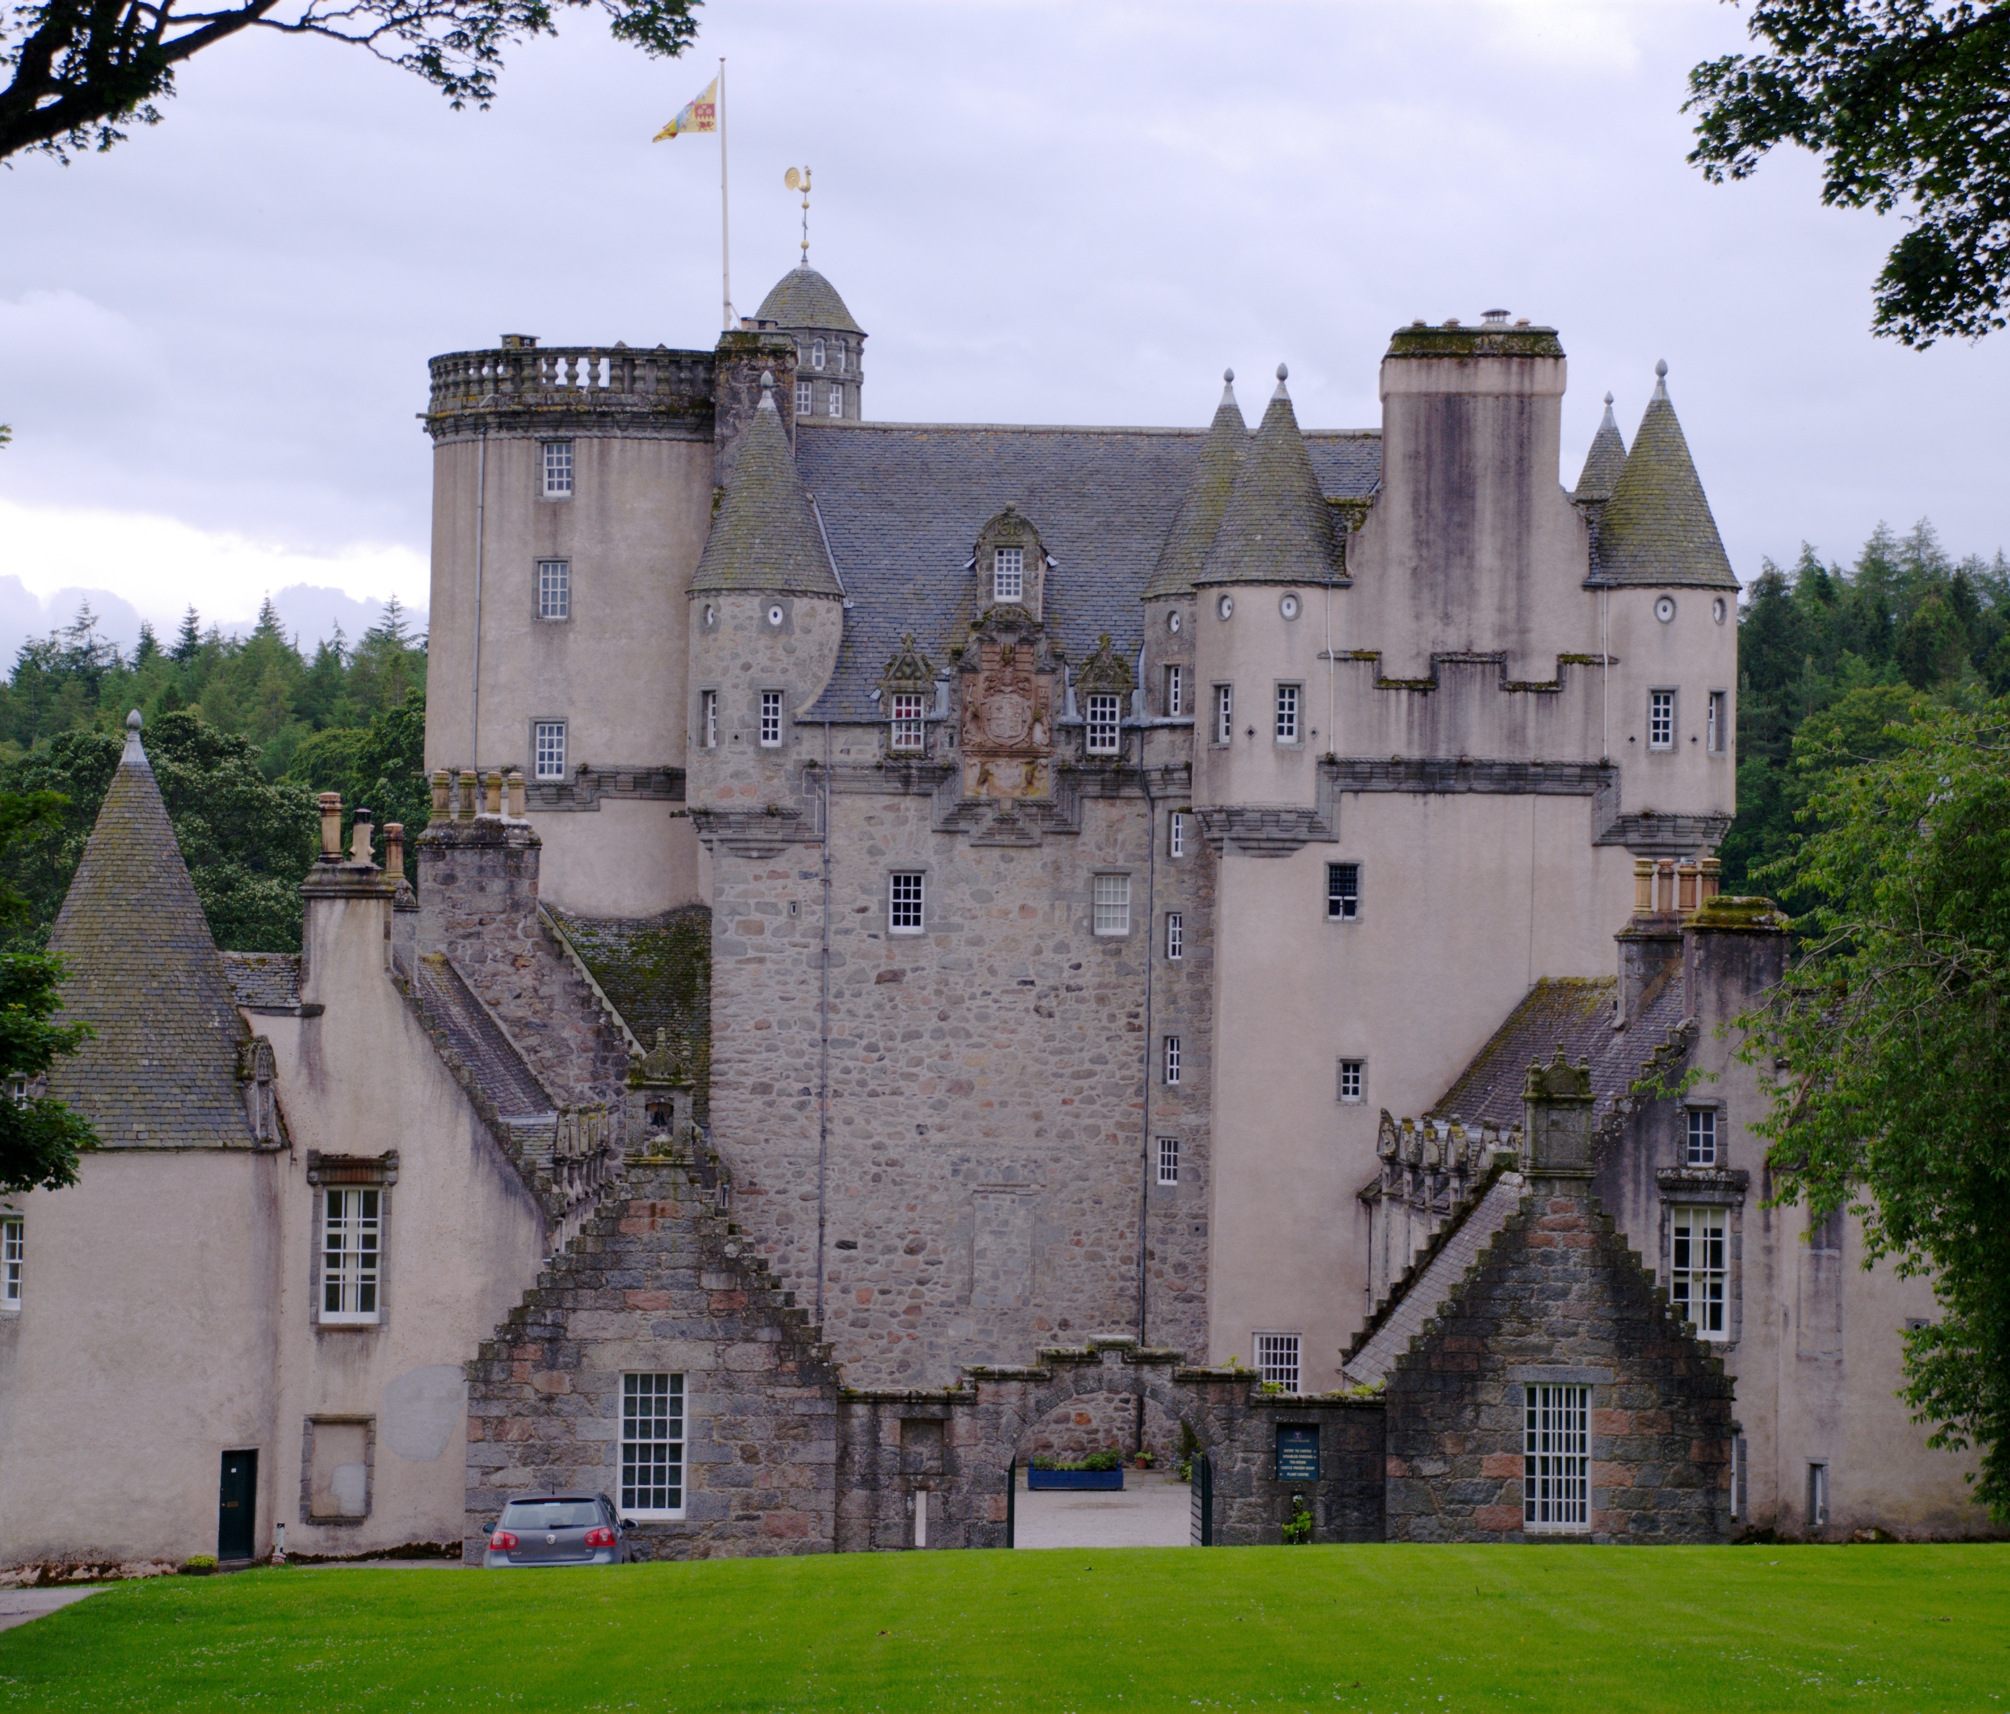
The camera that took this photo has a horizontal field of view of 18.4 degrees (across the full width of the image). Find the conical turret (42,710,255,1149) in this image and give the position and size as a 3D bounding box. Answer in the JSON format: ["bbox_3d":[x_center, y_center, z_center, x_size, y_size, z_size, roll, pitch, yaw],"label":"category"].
[{"bbox_3d":[-12.697,1.045,90.000,4.000,6.300,4.000,1,-2,-3],"label":"conical turret"}]

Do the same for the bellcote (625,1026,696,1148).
[{"bbox_3d":[-5.457,3.731,98.000,1.140,2.100,0.800,1,-1,-4],"label":"bellcote"}]

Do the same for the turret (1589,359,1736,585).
[{"bbox_3d":[10.927,-6.343,103.200,2.600,3.800,2.600,1,-2,-3],"label":"turret"}]

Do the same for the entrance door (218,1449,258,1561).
[{"bbox_3d":[-12.510,10.574,101.000,0.120,1.810,0.860,0,-2,38],"label":"entrance door"}]

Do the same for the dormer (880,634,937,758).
[{"bbox_3d":[-1.639,-2.748,105.800,1.000,2.100,1.000,1,-2,-3],"label":"dormer"}]

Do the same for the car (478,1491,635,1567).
[{"bbox_3d":[-5.860,9.130,81.600,1.800,1.480,4.200,-1,-2,-1],"label":"car"}]

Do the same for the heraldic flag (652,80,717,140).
[{"bbox_3d":[-6.771,-15.867,131.500,1.420,1.330,0.450,1,-1,-4],"label":"heraldic flag"}]

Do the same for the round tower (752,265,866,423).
[{"bbox_3d":[-4.267,-10.961,133.500,2.650,3.700,2.650,1,-1,0],"label":"round tower"}]

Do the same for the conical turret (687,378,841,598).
[{"bbox_3d":[-4.089,-6.361,106.000,2.650,3.800,2.650,1,-2,-3],"label":"conical turret"}]

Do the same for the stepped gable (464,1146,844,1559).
[{"bbox_3d":[-5.034,7.117,88.600,5.350,5.800,0.800,1,-2,-3],"label":"stepped gable"}]

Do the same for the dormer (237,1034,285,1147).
[{"bbox_3d":[-12.189,3.831,101.500,0.500,1.850,0.920,0,-1,26],"label":"dormer"}]

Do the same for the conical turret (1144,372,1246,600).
[{"bbox_3d":[4.471,-7.421,124.000,3.400,4.550,3.400,1,-1,-4],"label":"conical turret"}]

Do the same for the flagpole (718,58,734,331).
[{"bbox_3d":[-5.926,-13.894,131.500,0.120,6.200,0.120,-1,-1,-4],"label":"flagpole"}]

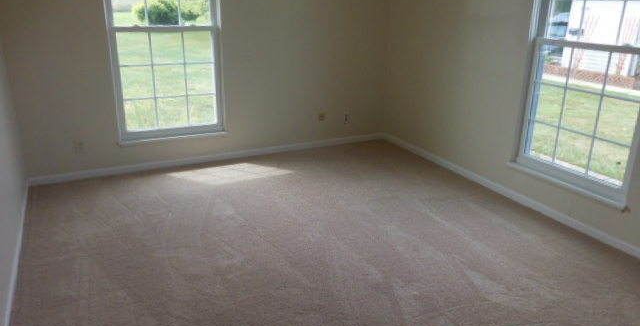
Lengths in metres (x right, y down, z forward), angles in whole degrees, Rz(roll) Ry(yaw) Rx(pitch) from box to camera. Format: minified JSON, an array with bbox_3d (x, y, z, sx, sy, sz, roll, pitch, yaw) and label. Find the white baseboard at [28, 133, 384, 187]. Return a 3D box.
[{"bbox_3d":[-0.826,-0.067,4.605,3.549,0.068,0.018,-9,22,-27],"label":"white baseboard"}]

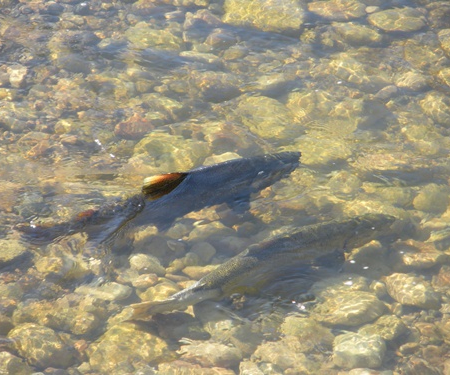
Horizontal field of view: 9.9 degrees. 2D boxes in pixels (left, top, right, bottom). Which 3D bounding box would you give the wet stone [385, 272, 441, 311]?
[{"bbox_3d":[0.451,0.250,6.259,0.140,0.084,0.112,0,30,0],"label":"wet stone"}]

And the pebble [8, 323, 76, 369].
[{"bbox_3d":[-0.427,0.367,6.044,0.158,0.100,0.126,0,30,0],"label":"pebble"}]

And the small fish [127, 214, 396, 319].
[{"bbox_3d":[0.089,0.185,6.179,0.739,0.175,0.120,-17,34,-26],"label":"small fish"}]

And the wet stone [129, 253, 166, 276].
[{"bbox_3d":[-0.190,0.189,6.389,0.088,0.054,0.071,0,30,0],"label":"wet stone"}]

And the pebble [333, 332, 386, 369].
[{"bbox_3d":[0.313,0.379,6.041,0.121,0.079,0.097,0,30,0],"label":"pebble"}]

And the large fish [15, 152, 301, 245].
[{"bbox_3d":[-0.160,0.020,6.466,0.770,0.175,0.120,-14,33,-22],"label":"large fish"}]

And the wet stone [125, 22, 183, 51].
[{"bbox_3d":[-0.202,-0.436,7.455,0.166,0.075,0.133,0,30,0],"label":"wet stone"}]

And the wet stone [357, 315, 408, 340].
[{"bbox_3d":[0.372,0.331,6.144,0.118,0.065,0.095,0,30,0],"label":"wet stone"}]

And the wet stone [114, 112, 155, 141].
[{"bbox_3d":[-0.243,-0.164,6.988,0.113,0.070,0.090,0,30,0],"label":"wet stone"}]

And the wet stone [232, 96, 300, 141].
[{"bbox_3d":[0.114,-0.188,6.994,0.183,0.115,0.146,0,30,0],"label":"wet stone"}]

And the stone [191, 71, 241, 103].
[{"bbox_3d":[-0.023,-0.279,7.179,0.138,0.080,0.110,0,30,0],"label":"stone"}]

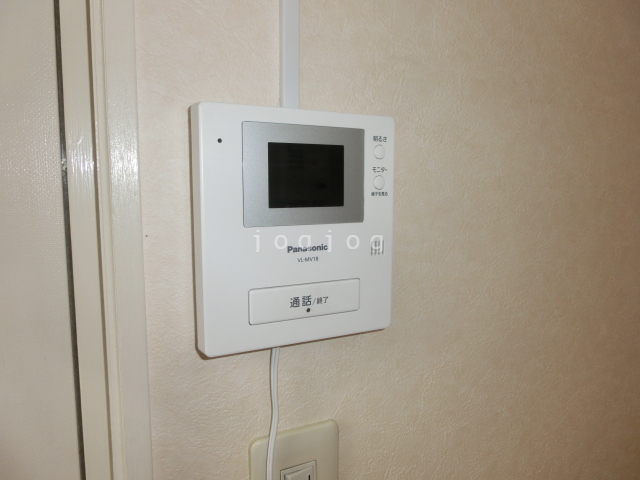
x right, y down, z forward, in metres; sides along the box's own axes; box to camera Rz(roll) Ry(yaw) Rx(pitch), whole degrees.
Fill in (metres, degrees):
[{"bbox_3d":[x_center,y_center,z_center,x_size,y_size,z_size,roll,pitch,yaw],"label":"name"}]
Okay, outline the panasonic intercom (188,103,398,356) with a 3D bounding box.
[{"bbox_3d":[-0.014,-0.008,0.294,0.132,0.149,0.026,-3,8,-25],"label":"panasonic intercom"}]

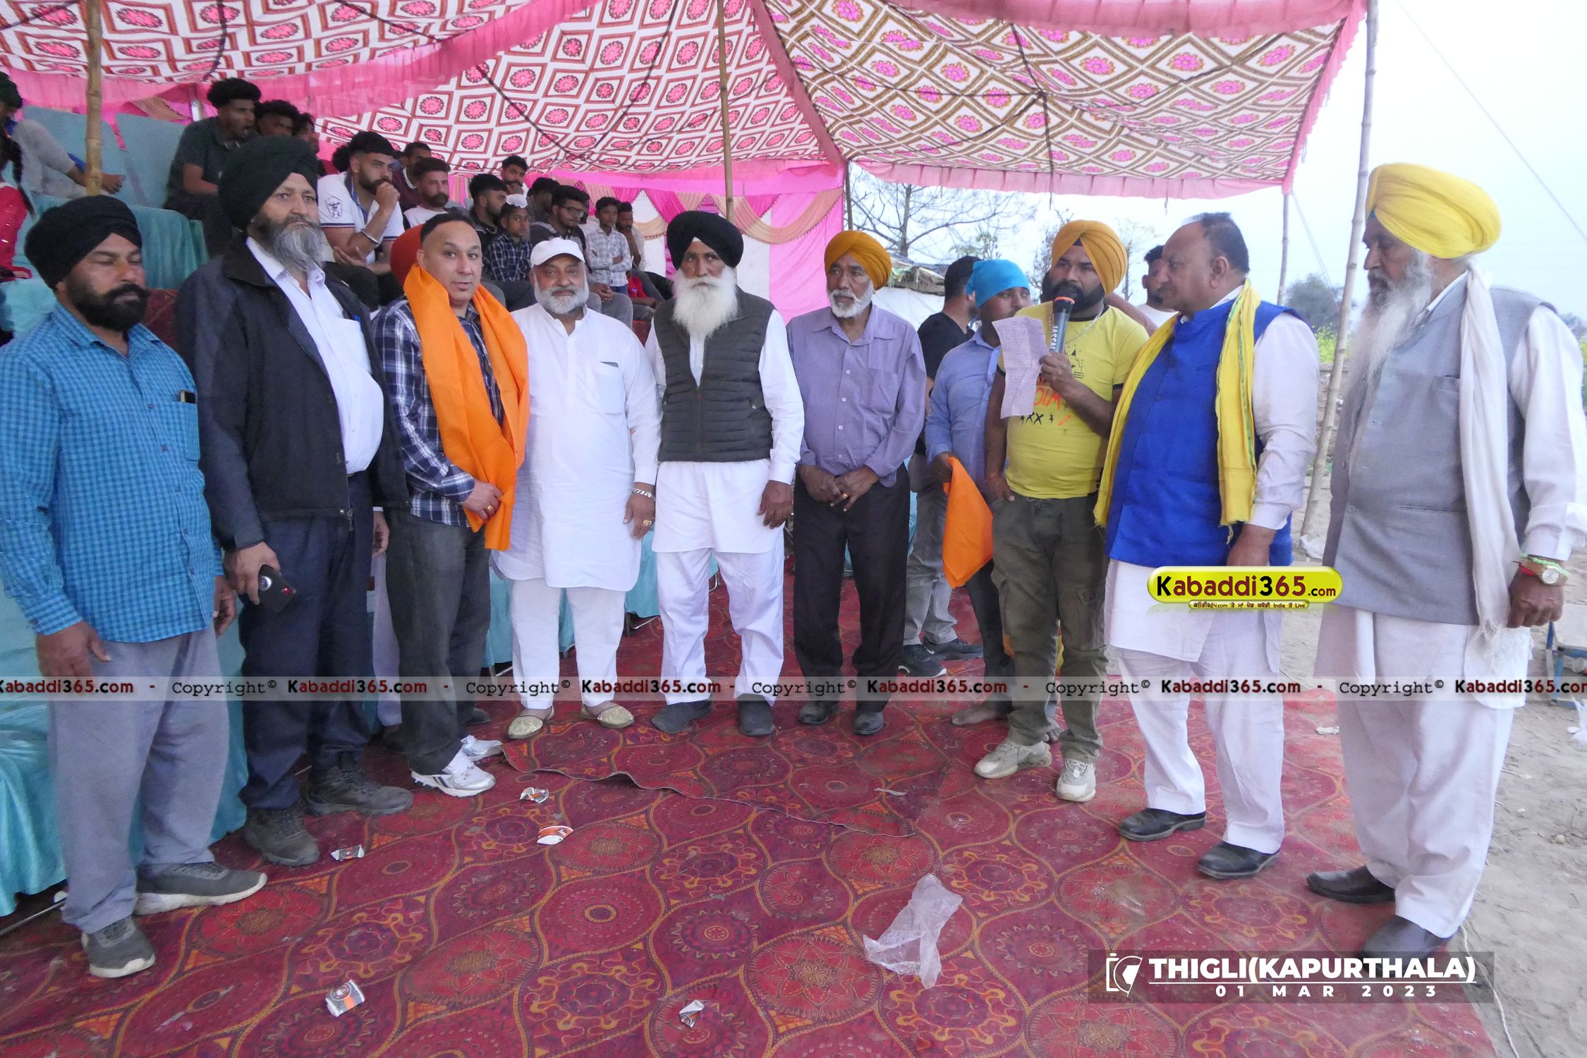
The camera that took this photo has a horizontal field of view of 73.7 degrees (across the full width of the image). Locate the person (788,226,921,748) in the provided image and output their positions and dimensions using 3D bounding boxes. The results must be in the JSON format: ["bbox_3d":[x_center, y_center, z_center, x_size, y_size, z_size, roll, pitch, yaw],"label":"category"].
[{"bbox_3d":[0.227,-0.161,3.801,0.500,1.762,0.340,3,12,15],"label":"person"}]

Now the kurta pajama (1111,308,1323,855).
[{"bbox_3d":[1.128,0.144,2.851,0.420,1.502,0.590,-6,13,-27],"label":"kurta pajama"}]

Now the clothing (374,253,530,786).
[{"bbox_3d":[-1.078,-0.079,3.343,0.380,1.765,0.520,10,15,41],"label":"clothing"}]

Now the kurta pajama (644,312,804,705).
[{"bbox_3d":[-0.249,-0.048,3.803,0.565,1.434,0.320,2,11,8],"label":"kurta pajama"}]

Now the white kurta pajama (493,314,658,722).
[{"bbox_3d":[-0.768,-0.051,3.771,0.575,1.467,0.360,-1,11,-9],"label":"white kurta pajama"}]

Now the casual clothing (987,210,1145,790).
[{"bbox_3d":[0.852,-0.052,3.301,0.520,1.749,0.420,6,13,26],"label":"casual clothing"}]

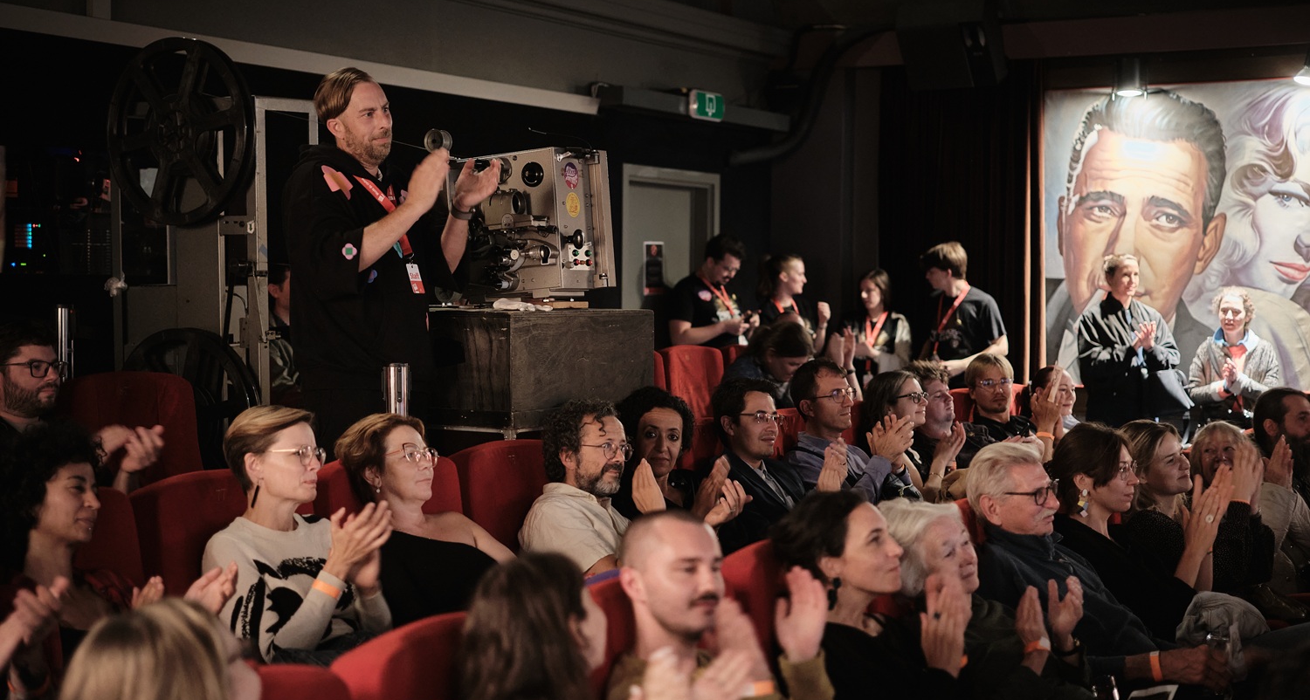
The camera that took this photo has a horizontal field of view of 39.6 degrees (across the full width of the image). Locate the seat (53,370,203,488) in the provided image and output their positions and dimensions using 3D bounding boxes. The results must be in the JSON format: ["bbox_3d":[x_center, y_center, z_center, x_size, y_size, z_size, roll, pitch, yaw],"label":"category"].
[{"bbox_3d":[-1.369,0.565,5.171,0.620,1.000,0.550,1,2,32],"label":"seat"}]

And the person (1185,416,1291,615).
[{"bbox_3d":[2.026,0.843,6.007,0.550,1.190,0.750,-2,3,-41],"label":"person"}]

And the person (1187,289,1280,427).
[{"bbox_3d":[3.021,0.464,9.498,0.490,1.580,0.350,0,2,9],"label":"person"}]

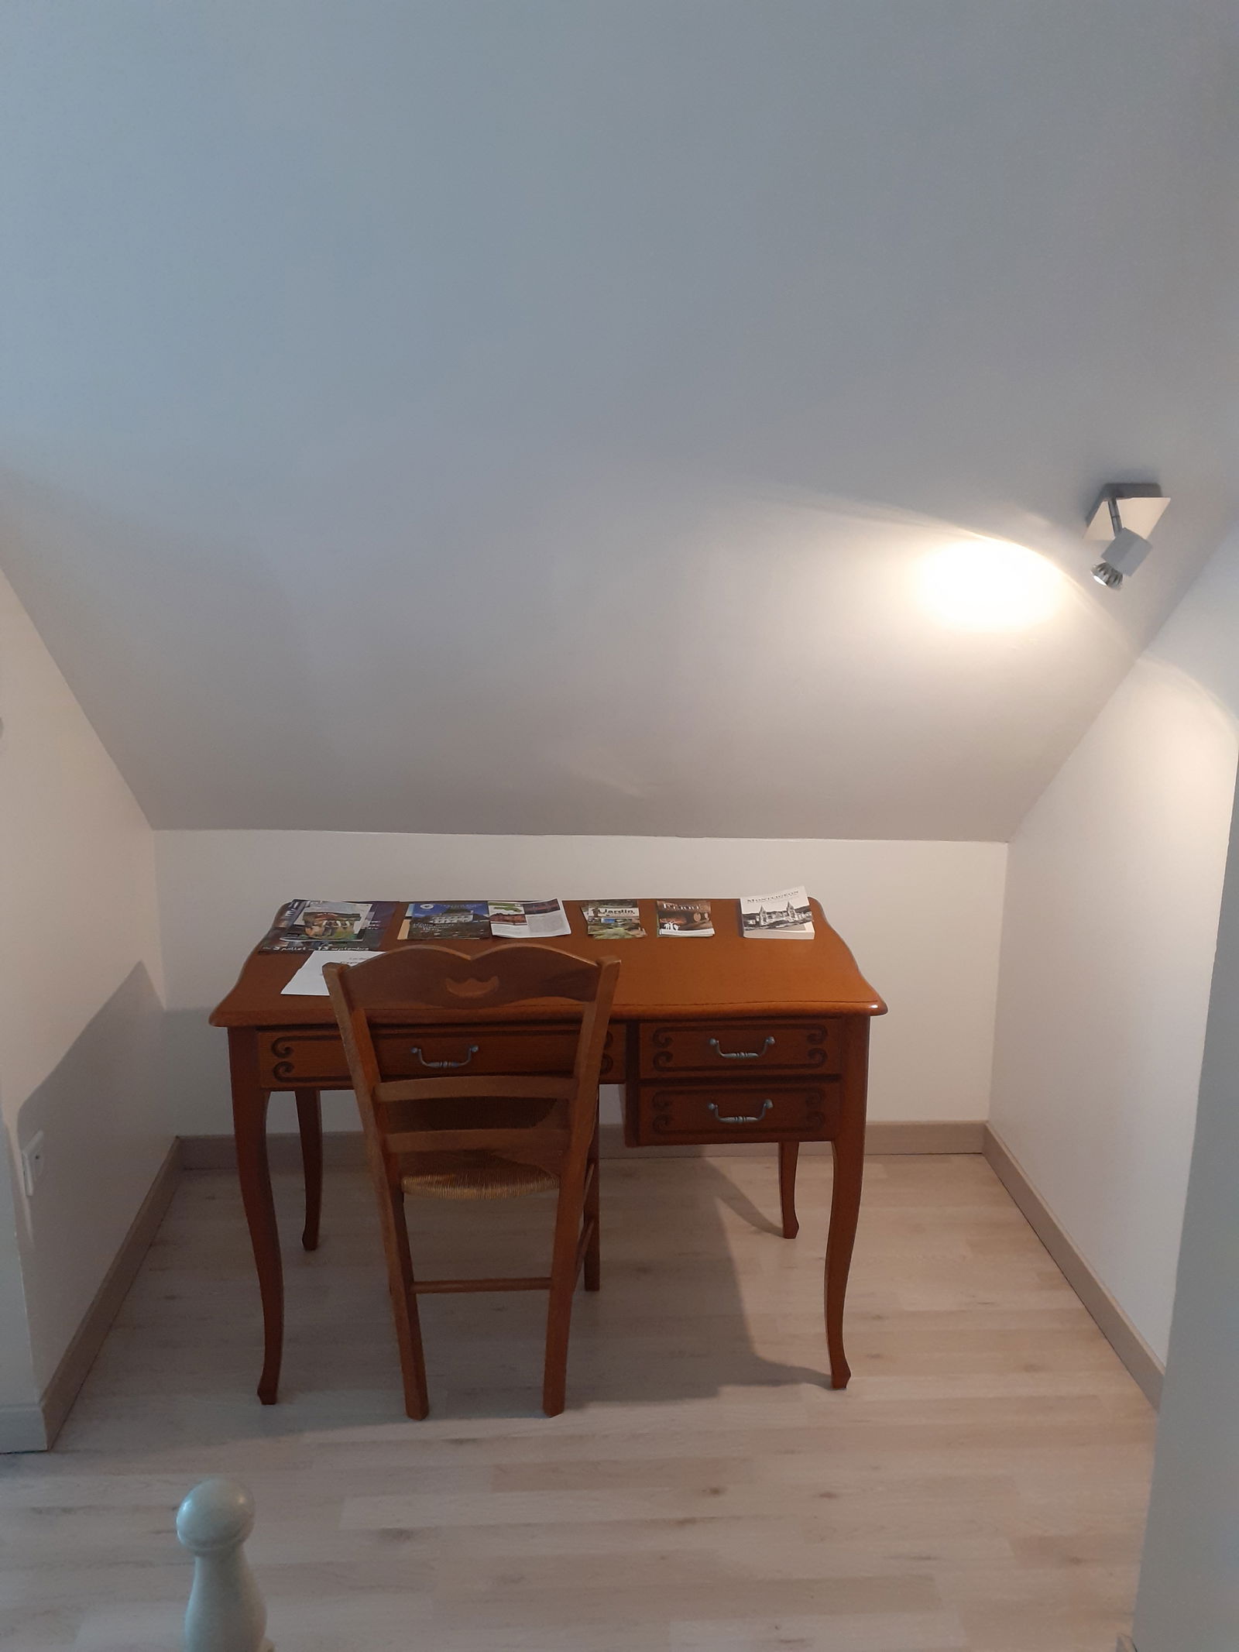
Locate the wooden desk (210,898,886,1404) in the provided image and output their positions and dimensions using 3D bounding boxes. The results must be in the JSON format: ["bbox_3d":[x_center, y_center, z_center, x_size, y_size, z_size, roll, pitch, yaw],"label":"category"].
[{"bbox_3d":[-0.129,0.598,2.488,1.107,0.766,0.592,0,15,-4],"label":"wooden desk"}]

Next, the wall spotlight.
[{"bbox_3d":[0.781,-0.436,1.999,0.105,0.113,0.144,0,-28,-4],"label":"wall spotlight"}]

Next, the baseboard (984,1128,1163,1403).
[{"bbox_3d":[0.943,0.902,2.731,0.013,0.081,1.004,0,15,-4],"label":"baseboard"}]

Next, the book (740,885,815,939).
[{"bbox_3d":[0.306,0.178,2.544,0.132,0.028,0.190,1,15,1],"label":"book"}]

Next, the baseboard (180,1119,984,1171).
[{"bbox_3d":[-0.070,0.779,3.155,1.950,0.081,0.013,0,15,-4],"label":"baseboard"}]

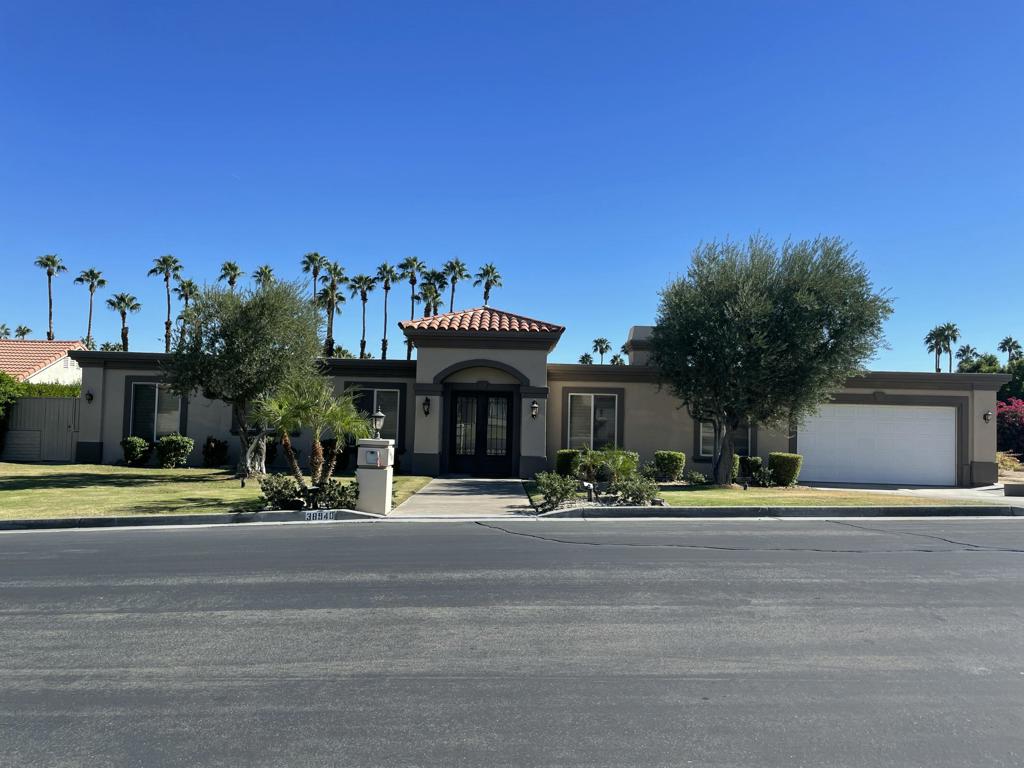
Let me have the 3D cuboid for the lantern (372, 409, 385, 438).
[{"bbox_3d":[-2.279,0.668,13.180,0.215,0.560,0.215,1,-2,0],"label":"lantern"}]

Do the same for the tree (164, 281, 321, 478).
[{"bbox_3d":[-7.218,-0.121,20.600,4.178,5.303,4.000,1,-2,0],"label":"tree"}]

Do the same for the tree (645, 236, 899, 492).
[{"bbox_3d":[7.221,-0.654,21.400,6.734,6.901,6.200,1,-2,0],"label":"tree"}]

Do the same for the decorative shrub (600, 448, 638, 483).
[{"bbox_3d":[2.865,2.162,20.400,1.020,0.950,0.950,1,-2,0],"label":"decorative shrub"}]

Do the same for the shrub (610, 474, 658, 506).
[{"bbox_3d":[2.101,1.833,13.300,0.870,0.570,0.800,1,-2,0],"label":"shrub"}]

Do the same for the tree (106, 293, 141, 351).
[{"bbox_3d":[-37.035,-2.313,72.733,2.950,12.660,2.950,1,-2,0],"label":"tree"}]

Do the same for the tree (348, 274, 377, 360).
[{"bbox_3d":[-16.685,-3.538,84.639,3.100,17.150,3.100,1,-2,0],"label":"tree"}]

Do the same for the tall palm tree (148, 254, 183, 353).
[{"bbox_3d":[-30.828,-3.761,67.664,3.066,15.398,3.066,1,-2,0],"label":"tall palm tree"}]

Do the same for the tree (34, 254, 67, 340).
[{"bbox_3d":[-47.624,-4.658,78.636,3.000,17.310,3.000,1,-2,0],"label":"tree"}]

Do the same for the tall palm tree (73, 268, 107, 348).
[{"bbox_3d":[-36.427,-3.103,65.703,2.976,13.634,2.976,1,-2,0],"label":"tall palm tree"}]

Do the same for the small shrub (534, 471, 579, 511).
[{"bbox_3d":[0.816,1.952,14.100,0.807,0.733,0.750,1,-2,0],"label":"small shrub"}]

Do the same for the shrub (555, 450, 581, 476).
[{"bbox_3d":[1.645,2.303,22.000,0.744,0.858,0.800,1,-2,0],"label":"shrub"}]

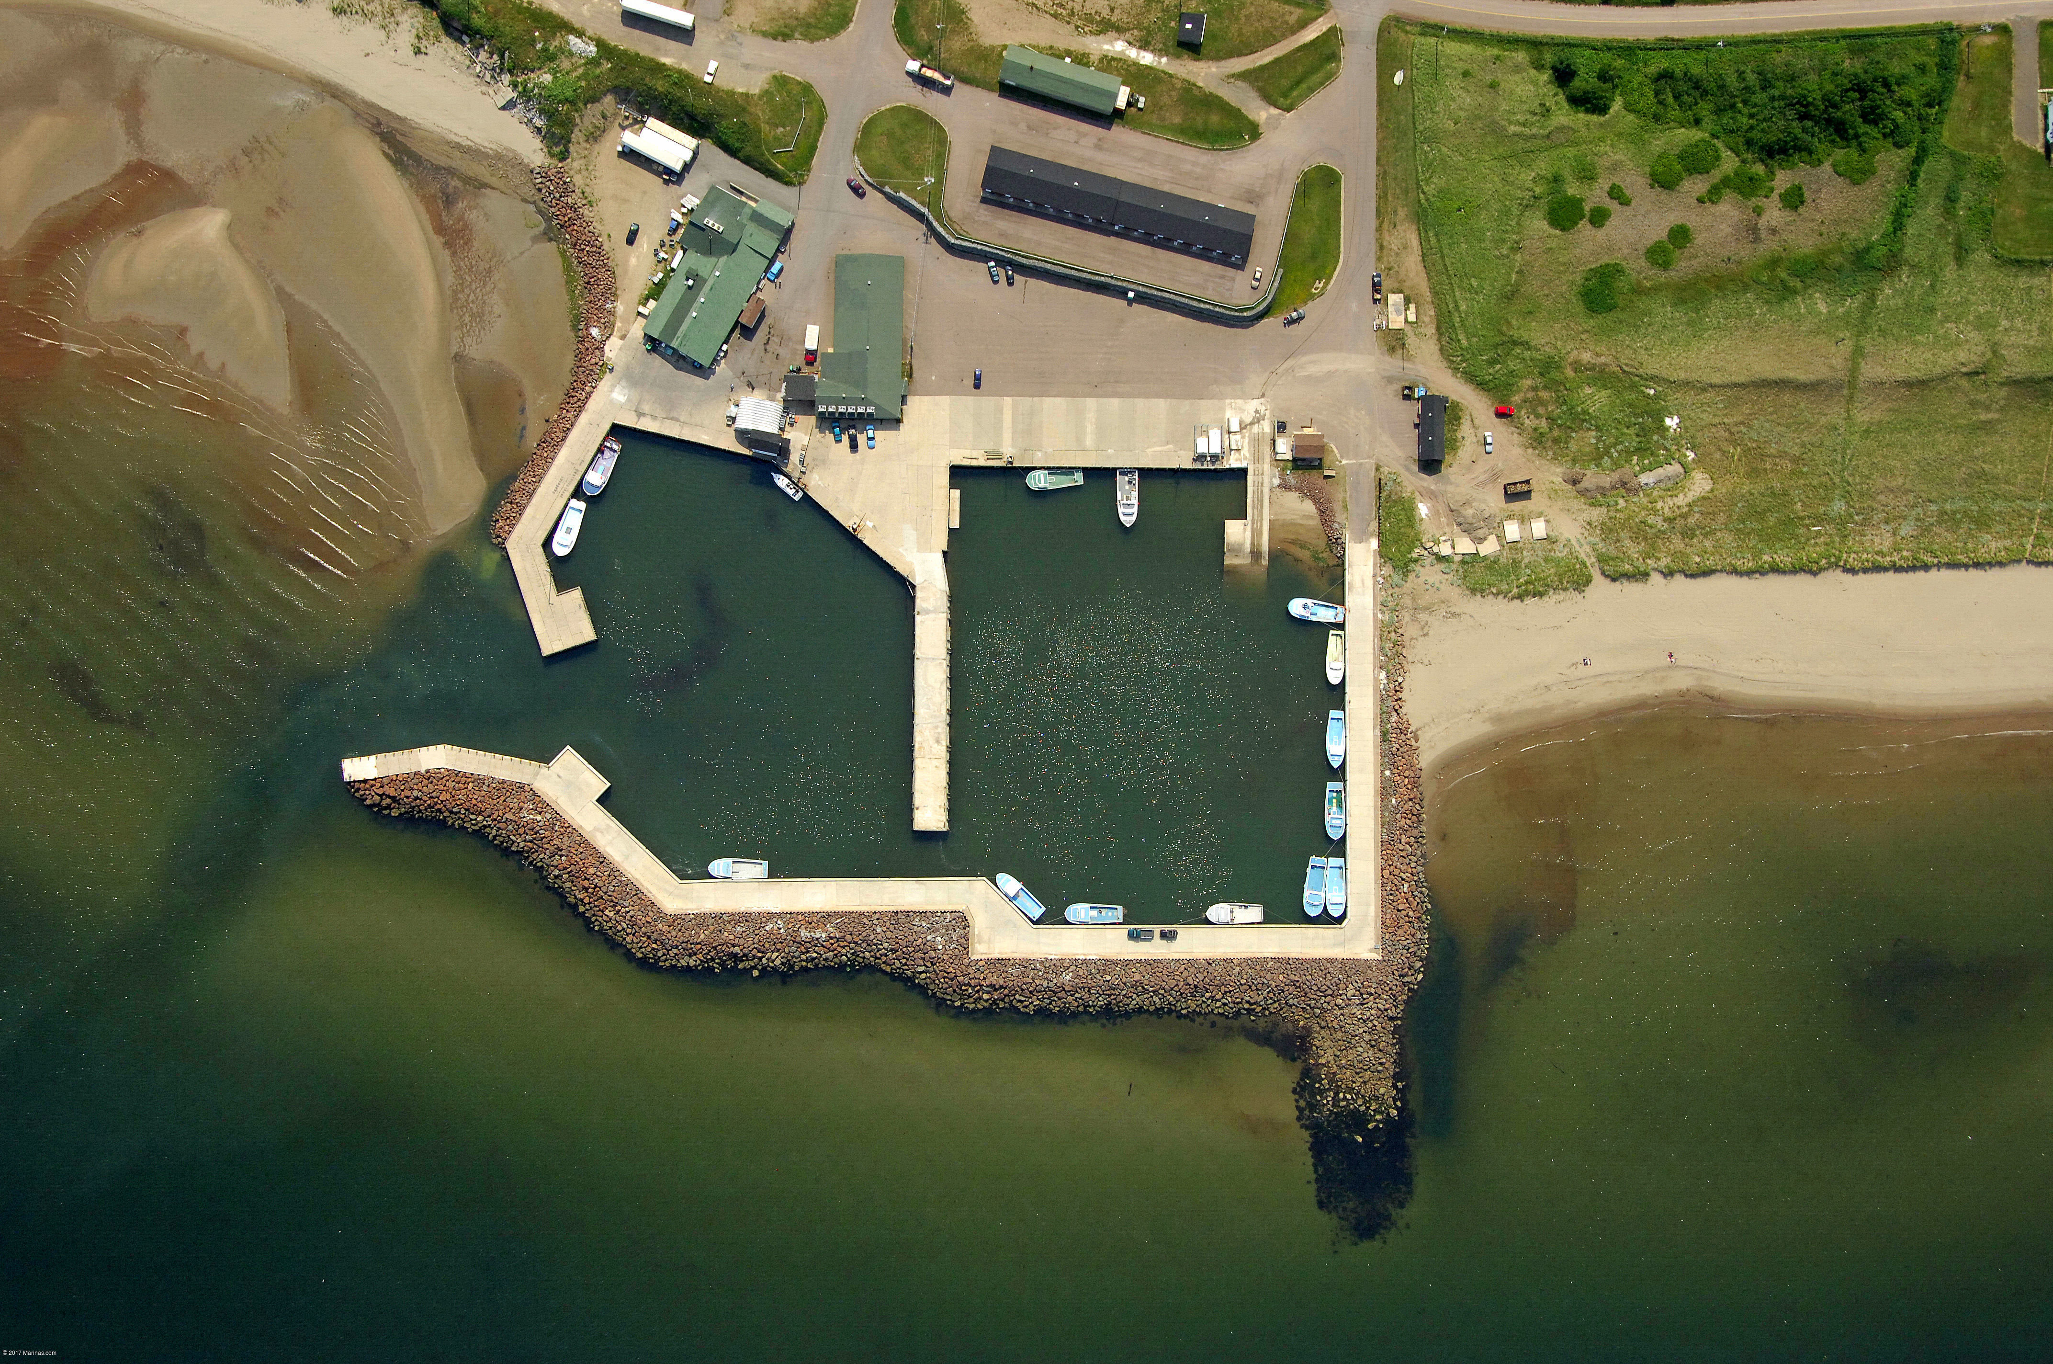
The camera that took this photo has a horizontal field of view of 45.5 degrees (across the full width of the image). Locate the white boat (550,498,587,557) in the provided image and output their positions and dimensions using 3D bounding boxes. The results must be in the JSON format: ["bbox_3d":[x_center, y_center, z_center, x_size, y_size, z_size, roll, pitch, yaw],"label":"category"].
[{"bbox_3d":[-102.470,-34.340,548.970,4.800,3.900,12.900,18,89,0],"label":"white boat"}]

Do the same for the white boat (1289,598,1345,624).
[{"bbox_3d":[65.130,-15.960,550.040,12.900,3.900,4.800,8,89,0],"label":"white boat"}]

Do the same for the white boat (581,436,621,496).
[{"bbox_3d":[-95.250,-48.310,549.240,4.800,4.000,13.700,21,89,0],"label":"white boat"}]

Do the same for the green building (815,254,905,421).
[{"bbox_3d":[-36.860,-76.640,545.830,18.800,6.200,36.500,2,89,0],"label":"green building"}]

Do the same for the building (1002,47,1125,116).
[{"bbox_3d":[7.760,-134.250,546.350,26.000,5.600,7.900,17,89,0],"label":"building"}]

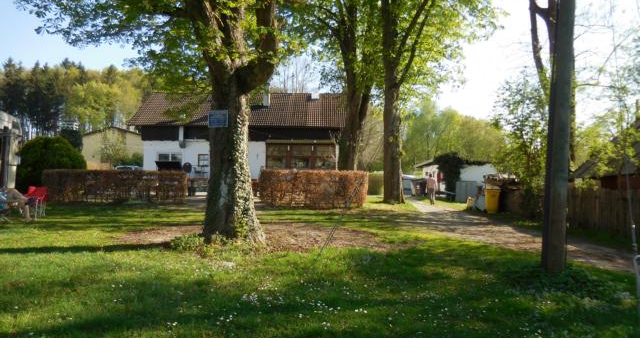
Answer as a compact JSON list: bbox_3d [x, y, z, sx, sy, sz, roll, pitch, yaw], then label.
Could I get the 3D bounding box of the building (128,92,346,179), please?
[{"bbox_3d":[-5.400,-2.550,34.200,14.200,6.800,8.600,1,-1,-1],"label":"building"}]

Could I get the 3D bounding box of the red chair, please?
[{"bbox_3d":[-8.436,1.023,13.900,0.550,0.920,0.550,1,-1,-7],"label":"red chair"}]

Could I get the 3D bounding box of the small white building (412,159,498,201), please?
[{"bbox_3d":[9.800,0.500,31.800,4.100,2.750,5.500,1,-1,-12],"label":"small white building"}]

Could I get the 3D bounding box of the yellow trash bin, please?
[{"bbox_3d":[6.606,1.187,17.700,0.600,1.080,0.720,0,-1,19],"label":"yellow trash bin"}]

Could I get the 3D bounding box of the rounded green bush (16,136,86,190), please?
[{"bbox_3d":[-13.942,-0.182,24.000,3.600,3.100,3.400,1,-1,0],"label":"rounded green bush"}]

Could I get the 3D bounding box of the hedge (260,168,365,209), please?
[{"bbox_3d":[-0.283,0.861,20.100,4.700,1.650,1.000,1,-1,0],"label":"hedge"}]

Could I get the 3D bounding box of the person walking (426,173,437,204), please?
[{"bbox_3d":[6.031,1.093,25.000,0.520,1.700,0.420,0,-1,7],"label":"person walking"}]

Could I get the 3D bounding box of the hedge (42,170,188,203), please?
[{"bbox_3d":[-9.734,0.809,22.000,6.900,1.550,1.000,1,-1,0],"label":"hedge"}]

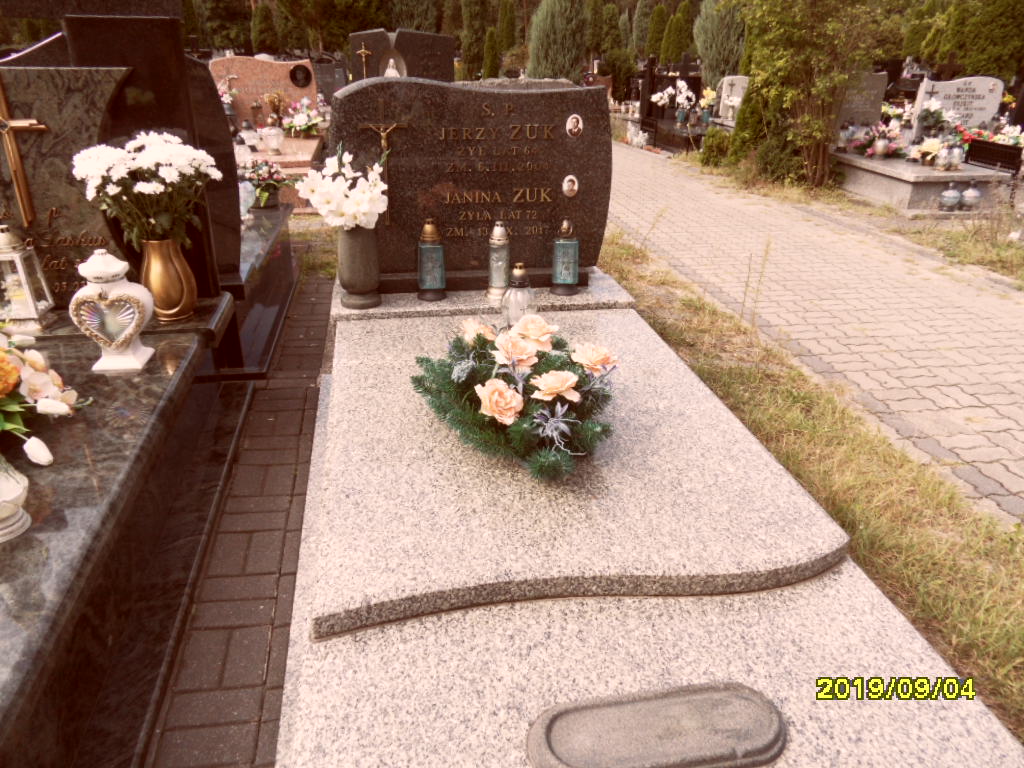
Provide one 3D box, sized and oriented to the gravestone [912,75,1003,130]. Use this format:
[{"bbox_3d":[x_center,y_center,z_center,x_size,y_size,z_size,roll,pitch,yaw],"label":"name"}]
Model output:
[{"bbox_3d":[5.314,-3.280,8.491,0.967,0.734,0.100,-4,27,-10],"label":"gravestone"}]

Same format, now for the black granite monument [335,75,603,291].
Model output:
[{"bbox_3d":[-0.157,-0.803,2.880,1.090,0.800,0.200,-4,26,-10],"label":"black granite monument"}]

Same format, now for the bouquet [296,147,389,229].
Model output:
[{"bbox_3d":[-0.616,-0.702,2.583,0.310,0.271,0.280,-4,26,-10],"label":"bouquet"}]

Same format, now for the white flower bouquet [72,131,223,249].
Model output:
[{"bbox_3d":[-1.163,-0.622,2.286,0.438,0.363,0.372,-4,27,-10],"label":"white flower bouquet"}]

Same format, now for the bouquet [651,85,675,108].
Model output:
[{"bbox_3d":[2.219,-4.216,10.434,0.371,0.314,0.297,-4,27,-10],"label":"bouquet"}]

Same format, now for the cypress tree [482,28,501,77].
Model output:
[{"bbox_3d":[-0.602,-9.412,20.760,0.502,1.860,0.502,-4,26,-10],"label":"cypress tree"}]

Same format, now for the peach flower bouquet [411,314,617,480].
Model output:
[{"bbox_3d":[0.005,-0.020,1.892,0.540,0.250,0.580,-4,27,-10],"label":"peach flower bouquet"}]

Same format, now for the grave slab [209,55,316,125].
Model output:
[{"bbox_3d":[-2.522,-2.987,7.301,1.006,0.688,0.100,-4,27,-10],"label":"grave slab"}]

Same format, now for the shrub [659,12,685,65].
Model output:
[{"bbox_3d":[6.228,-13.050,27.788,0.935,2.637,0.935,-4,26,-10],"label":"shrub"}]

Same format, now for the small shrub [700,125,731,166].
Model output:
[{"bbox_3d":[2.981,-3.486,10.400,0.440,0.550,0.440,-3,25,-11],"label":"small shrub"}]

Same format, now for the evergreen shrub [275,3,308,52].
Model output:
[{"bbox_3d":[-6.727,-10.343,21.846,0.949,2.359,0.949,-4,26,-10],"label":"evergreen shrub"}]

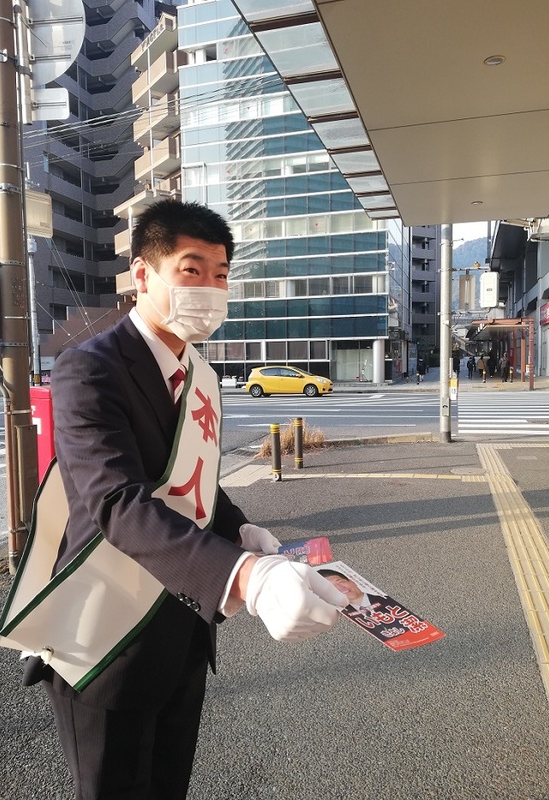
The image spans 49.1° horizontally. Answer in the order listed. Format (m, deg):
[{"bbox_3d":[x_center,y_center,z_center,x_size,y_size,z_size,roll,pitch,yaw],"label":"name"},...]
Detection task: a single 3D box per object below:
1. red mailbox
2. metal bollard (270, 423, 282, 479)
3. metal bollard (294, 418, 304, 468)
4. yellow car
[{"bbox_3d":[-1.755,0.523,4.903,0.480,1.270,0.470,2,4,34],"label":"red mailbox"},{"bbox_3d":[0.032,0.649,7.414,0.116,0.710,0.116,-1,4,0],"label":"metal bollard"},{"bbox_3d":[0.340,0.597,8.245,0.113,0.700,0.113,-1,4,0],"label":"metal bollard"},{"bbox_3d":[0.725,-0.855,27.850,3.995,1.445,1.695,0,4,15],"label":"yellow car"}]

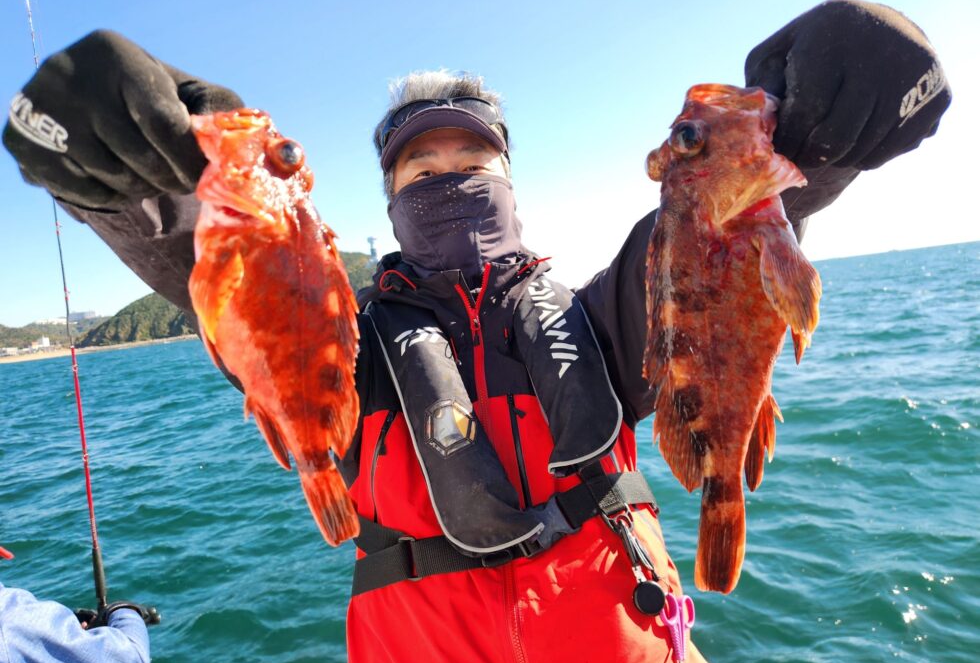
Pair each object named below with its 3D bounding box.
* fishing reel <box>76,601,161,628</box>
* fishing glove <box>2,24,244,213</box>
[{"bbox_3d":[-0.715,0.549,1.250,0.145,0.075,0.100,-6,3,3],"label":"fishing reel"},{"bbox_3d":[-0.258,-0.146,0.460,0.130,0.104,0.130,-6,-5,14],"label":"fishing glove"}]

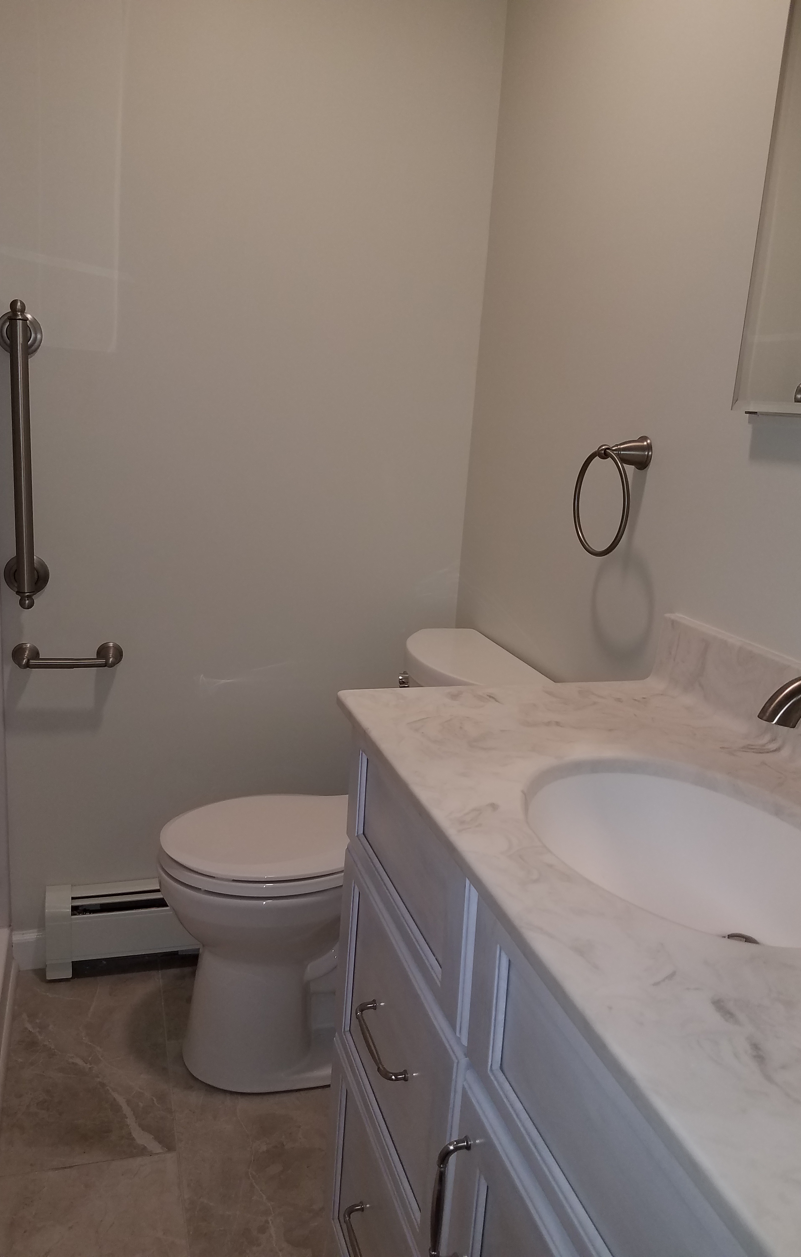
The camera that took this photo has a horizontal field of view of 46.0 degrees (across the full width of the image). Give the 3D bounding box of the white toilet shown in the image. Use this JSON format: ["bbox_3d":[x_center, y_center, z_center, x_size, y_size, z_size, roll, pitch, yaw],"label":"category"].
[{"bbox_3d":[-0.123,0.440,1.837,0.685,0.784,0.440,0,14,-18],"label":"white toilet"}]

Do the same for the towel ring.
[{"bbox_3d":[0.329,-0.200,1.429,0.084,0.181,0.166,0,14,-18],"label":"towel ring"}]

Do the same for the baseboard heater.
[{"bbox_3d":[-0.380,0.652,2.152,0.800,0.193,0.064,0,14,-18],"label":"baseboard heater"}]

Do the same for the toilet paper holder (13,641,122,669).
[{"bbox_3d":[-0.669,0.061,1.902,0.213,0.053,0.073,0,14,-18],"label":"toilet paper holder"}]

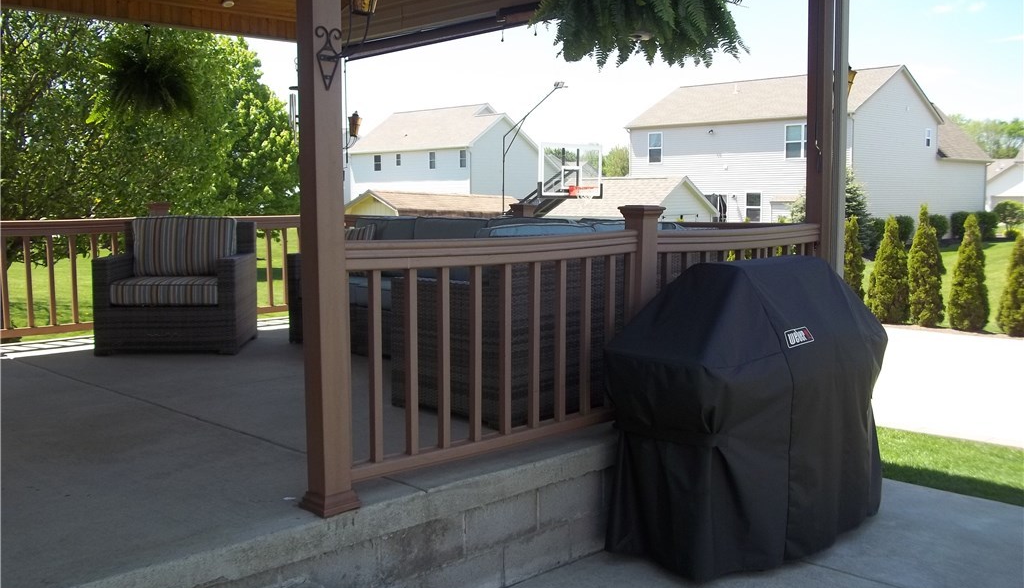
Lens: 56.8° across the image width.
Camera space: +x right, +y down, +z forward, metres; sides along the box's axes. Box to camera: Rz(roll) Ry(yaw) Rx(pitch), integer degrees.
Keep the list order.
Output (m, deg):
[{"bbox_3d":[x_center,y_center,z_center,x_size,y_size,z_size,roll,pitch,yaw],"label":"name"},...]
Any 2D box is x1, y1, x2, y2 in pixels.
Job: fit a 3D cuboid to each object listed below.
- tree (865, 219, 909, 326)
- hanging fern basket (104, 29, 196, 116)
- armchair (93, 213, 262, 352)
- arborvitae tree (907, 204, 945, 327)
[{"bbox_3d":[6.878,-0.451,17.263,0.752,1.955,0.752,-6,7,-45],"label":"tree"},{"bbox_3d":[-2.797,-1.714,7.324,0.712,0.665,0.712,-6,7,-45],"label":"hanging fern basket"},{"bbox_3d":[-2.366,-0.068,6.767,0.947,0.900,0.840,-1,5,-3],"label":"armchair"},{"bbox_3d":[7.402,-0.515,16.861,0.681,2.149,0.681,-6,7,-45],"label":"arborvitae tree"}]

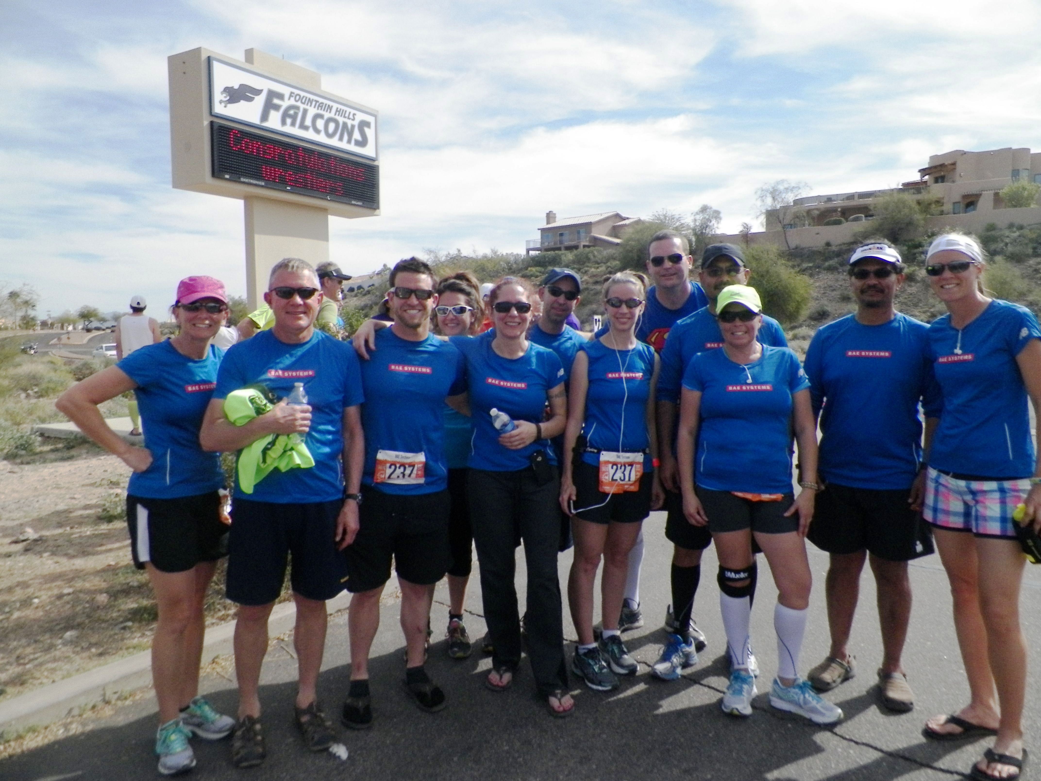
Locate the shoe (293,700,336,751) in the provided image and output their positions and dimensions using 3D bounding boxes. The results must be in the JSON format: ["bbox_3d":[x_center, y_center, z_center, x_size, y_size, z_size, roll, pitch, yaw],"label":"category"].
[{"bbox_3d":[-0.766,1.193,2.760,0.110,0.105,0.285,-3,6,-26],"label":"shoe"}]

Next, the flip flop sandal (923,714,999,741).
[{"bbox_3d":[1.577,1.175,2.677,0.275,0.055,0.100,-1,5,-13],"label":"flip flop sandal"}]

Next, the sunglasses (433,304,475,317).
[{"bbox_3d":[-0.286,-0.348,3.270,0.145,0.043,0.155,2,6,13],"label":"sunglasses"}]

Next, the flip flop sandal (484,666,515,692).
[{"bbox_3d":[-0.073,1.160,3.127,0.100,0.060,0.260,0,5,5],"label":"flip flop sandal"}]

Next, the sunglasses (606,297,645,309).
[{"bbox_3d":[0.428,-0.361,3.090,0.145,0.043,0.150,1,5,11],"label":"sunglasses"}]

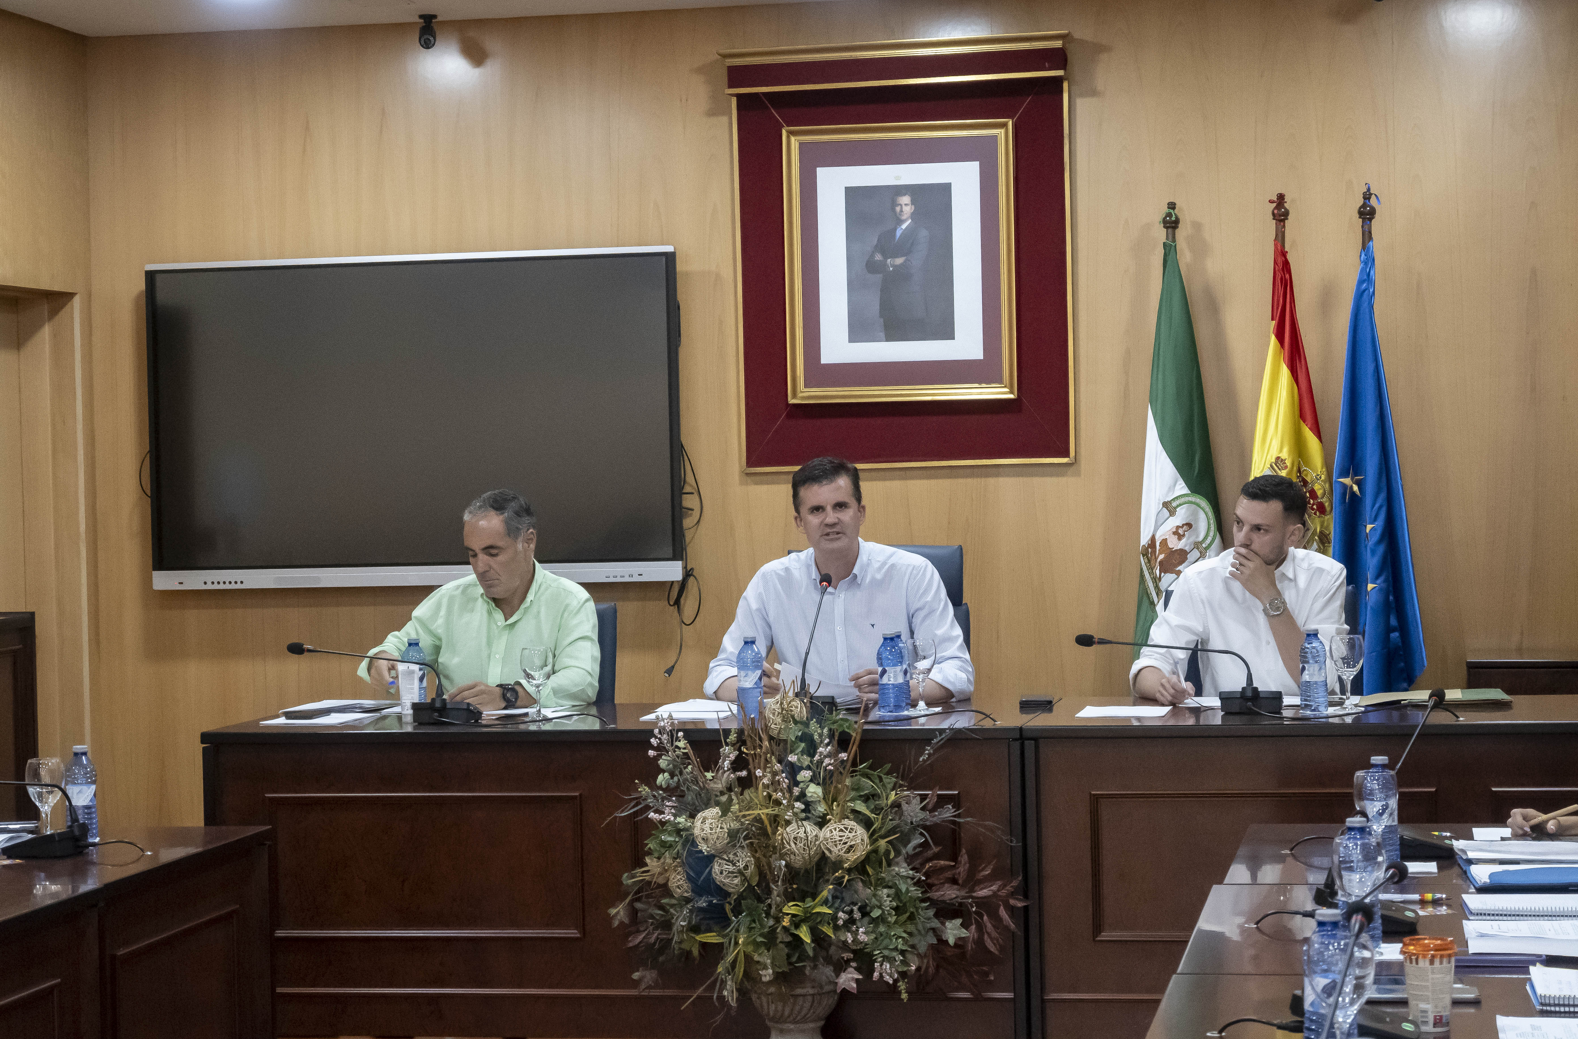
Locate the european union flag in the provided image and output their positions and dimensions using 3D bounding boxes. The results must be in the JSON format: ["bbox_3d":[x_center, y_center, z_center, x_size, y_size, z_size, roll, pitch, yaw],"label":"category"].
[{"bbox_3d":[1.697,-0.069,9.370,0.280,1.450,0.220,-1,1,11],"label":"european union flag"}]

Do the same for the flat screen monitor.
[{"bbox_3d":[-1.172,-0.309,10.284,1.712,1.028,0.090,-1,1,11],"label":"flat screen monitor"}]

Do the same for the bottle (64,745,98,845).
[{"bbox_3d":[-1.519,0.590,7.070,0.067,0.204,0.067,-1,1,11],"label":"bottle"}]

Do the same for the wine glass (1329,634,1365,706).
[{"bbox_3d":[1.355,0.371,7.980,0.081,0.181,0.081,-1,1,11],"label":"wine glass"}]

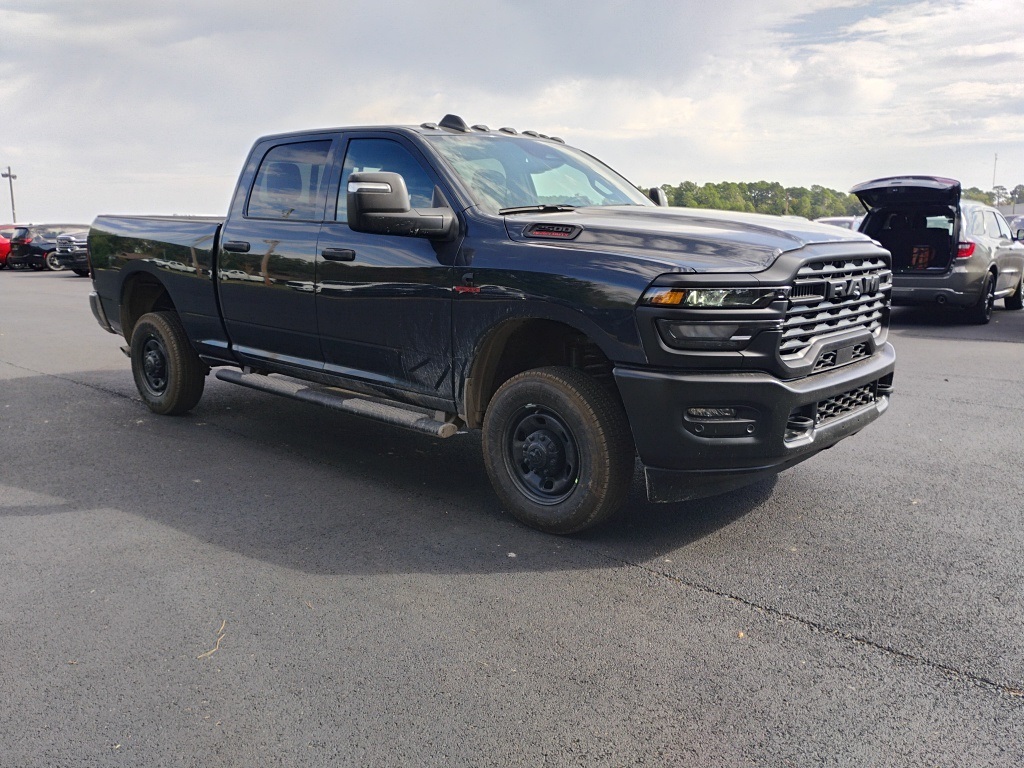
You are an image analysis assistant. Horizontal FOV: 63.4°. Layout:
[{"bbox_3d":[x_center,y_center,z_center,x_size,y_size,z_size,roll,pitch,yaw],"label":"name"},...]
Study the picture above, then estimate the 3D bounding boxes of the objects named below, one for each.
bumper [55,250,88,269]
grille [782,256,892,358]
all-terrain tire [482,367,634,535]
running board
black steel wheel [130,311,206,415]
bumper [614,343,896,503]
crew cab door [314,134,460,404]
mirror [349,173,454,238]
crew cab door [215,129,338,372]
[{"bbox_3d":[-12.747,-3.623,24.300,2.000,0.530,0.600,9,14,39],"label":"bumper"},{"bbox_3d":[1.498,-0.361,3.747,0.170,0.410,1.280,10,14,41],"label":"grille"},{"bbox_3d":[0.209,0.306,3.897,0.775,0.775,0.260,10,14,41],"label":"all-terrain tire"},{"bbox_3d":[-1.132,0.086,4.880,2.280,0.110,0.190,10,14,41],"label":"running board"},{"bbox_3d":[-2.638,-0.162,6.358,0.775,0.775,0.260,10,14,41],"label":"black steel wheel"},{"bbox_3d":[1.327,0.121,3.996,0.670,0.580,2.000,10,14,41],"label":"bumper"},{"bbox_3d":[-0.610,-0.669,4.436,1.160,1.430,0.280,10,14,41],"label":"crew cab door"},{"bbox_3d":[-0.521,-0.850,3.916,0.320,0.285,0.380,10,14,41],"label":"mirror"},{"bbox_3d":[-1.426,-0.821,5.151,1.100,1.420,0.280,10,14,41],"label":"crew cab door"}]

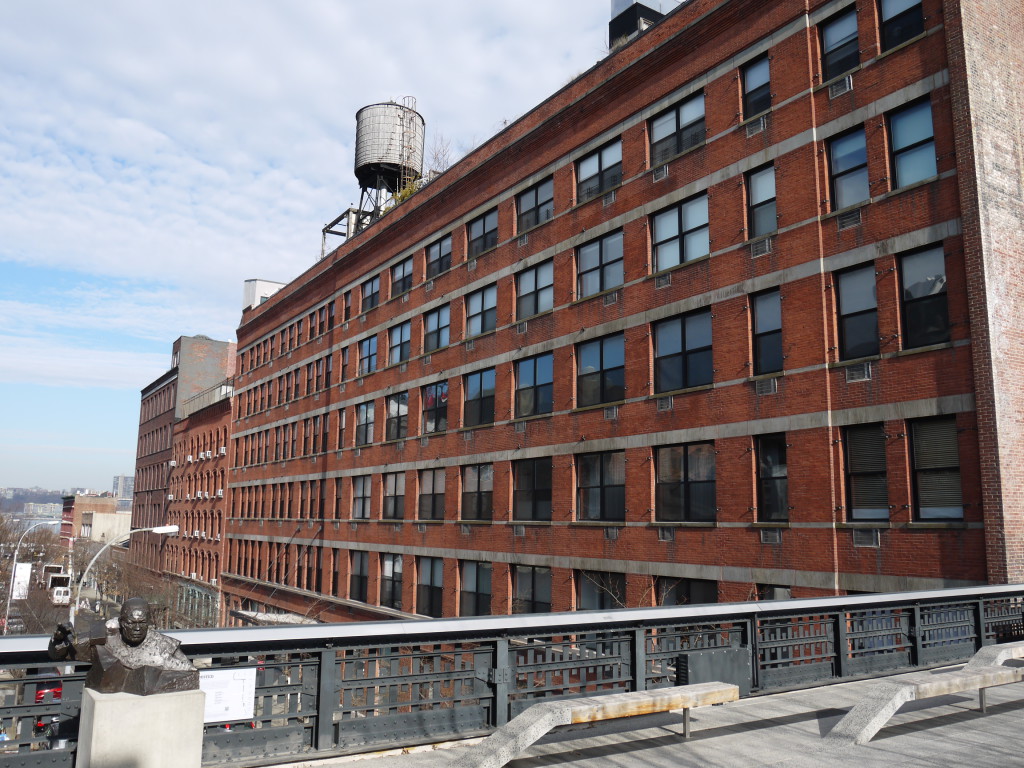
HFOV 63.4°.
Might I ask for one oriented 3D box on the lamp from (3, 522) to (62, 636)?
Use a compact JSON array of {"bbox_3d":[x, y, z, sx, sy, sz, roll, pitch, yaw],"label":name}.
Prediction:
[{"bbox_3d":[-34.329,14.677,58.942,2.800,9.700,0.400,7,-12,-32],"label":"lamp"}]

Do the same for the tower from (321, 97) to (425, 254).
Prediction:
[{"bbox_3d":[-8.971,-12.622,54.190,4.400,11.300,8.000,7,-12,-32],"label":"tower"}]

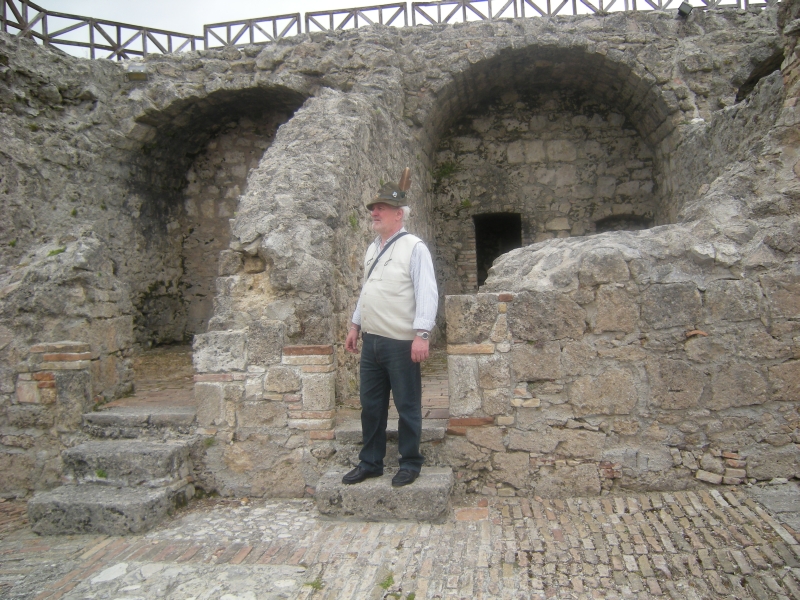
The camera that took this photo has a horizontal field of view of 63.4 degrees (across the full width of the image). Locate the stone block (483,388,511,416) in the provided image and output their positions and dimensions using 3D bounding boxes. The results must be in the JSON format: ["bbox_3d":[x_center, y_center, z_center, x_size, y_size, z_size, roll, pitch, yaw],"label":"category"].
[{"bbox_3d":[0.600,0.630,4.114,0.174,0.174,0.180,-2,4,0],"label":"stone block"}]

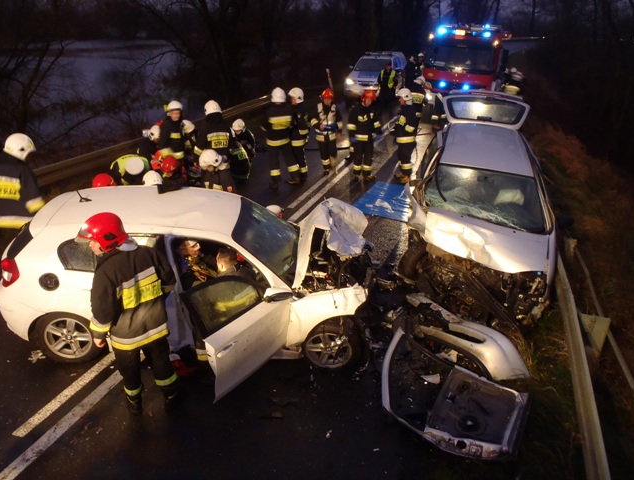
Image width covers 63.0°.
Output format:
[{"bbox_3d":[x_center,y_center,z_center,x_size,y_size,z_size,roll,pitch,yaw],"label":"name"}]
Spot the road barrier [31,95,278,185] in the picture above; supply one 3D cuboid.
[{"bbox_3d":[-3.147,-2.541,12.740,0.320,0.720,8.970,9,26,20],"label":"road barrier"}]

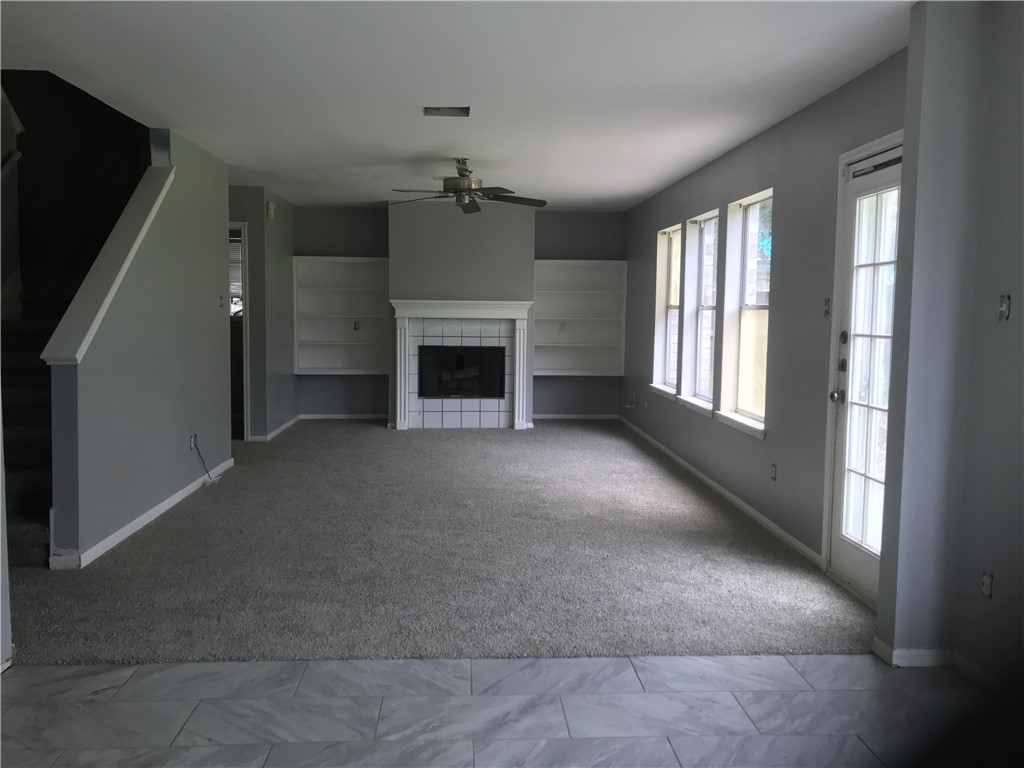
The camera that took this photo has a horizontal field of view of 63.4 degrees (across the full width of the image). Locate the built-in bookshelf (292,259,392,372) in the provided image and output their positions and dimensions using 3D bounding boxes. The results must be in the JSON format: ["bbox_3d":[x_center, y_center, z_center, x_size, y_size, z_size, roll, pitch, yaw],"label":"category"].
[{"bbox_3d":[-1.903,-0.766,9.504,1.100,1.320,0.270,0,5,-3],"label":"built-in bookshelf"}]

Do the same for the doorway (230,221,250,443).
[{"bbox_3d":[-2.989,-0.494,8.036,0.870,2.095,0.120,0,5,-3],"label":"doorway"}]

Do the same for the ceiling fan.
[{"bbox_3d":[-0.373,-1.495,6.277,1.290,0.420,1.280,0,5,-3],"label":"ceiling fan"}]

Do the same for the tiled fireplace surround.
[{"bbox_3d":[-0.532,-0.197,8.915,1.535,1.380,0.180,0,5,-3],"label":"tiled fireplace surround"}]

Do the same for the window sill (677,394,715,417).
[{"bbox_3d":[1.538,0.179,6.717,0.135,0.062,1.070,0,5,-3],"label":"window sill"}]

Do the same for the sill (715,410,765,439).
[{"bbox_3d":[1.599,0.280,5.623,0.135,0.066,1.030,0,5,-3],"label":"sill"}]

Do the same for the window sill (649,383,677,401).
[{"bbox_3d":[1.477,0.077,7.801,0.135,0.062,1.070,0,5,-3],"label":"window sill"}]

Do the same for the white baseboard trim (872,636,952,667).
[{"bbox_3d":[1.525,1.018,3.154,0.245,0.076,0.150,0,5,-3],"label":"white baseboard trim"}]

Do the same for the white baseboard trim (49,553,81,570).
[{"bbox_3d":[-2.241,0.893,4.149,0.145,0.070,0.020,0,5,-3],"label":"white baseboard trim"}]

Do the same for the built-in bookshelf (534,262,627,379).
[{"bbox_3d":[0.774,-0.756,9.665,1.115,1.325,0.270,0,5,-3],"label":"built-in bookshelf"}]

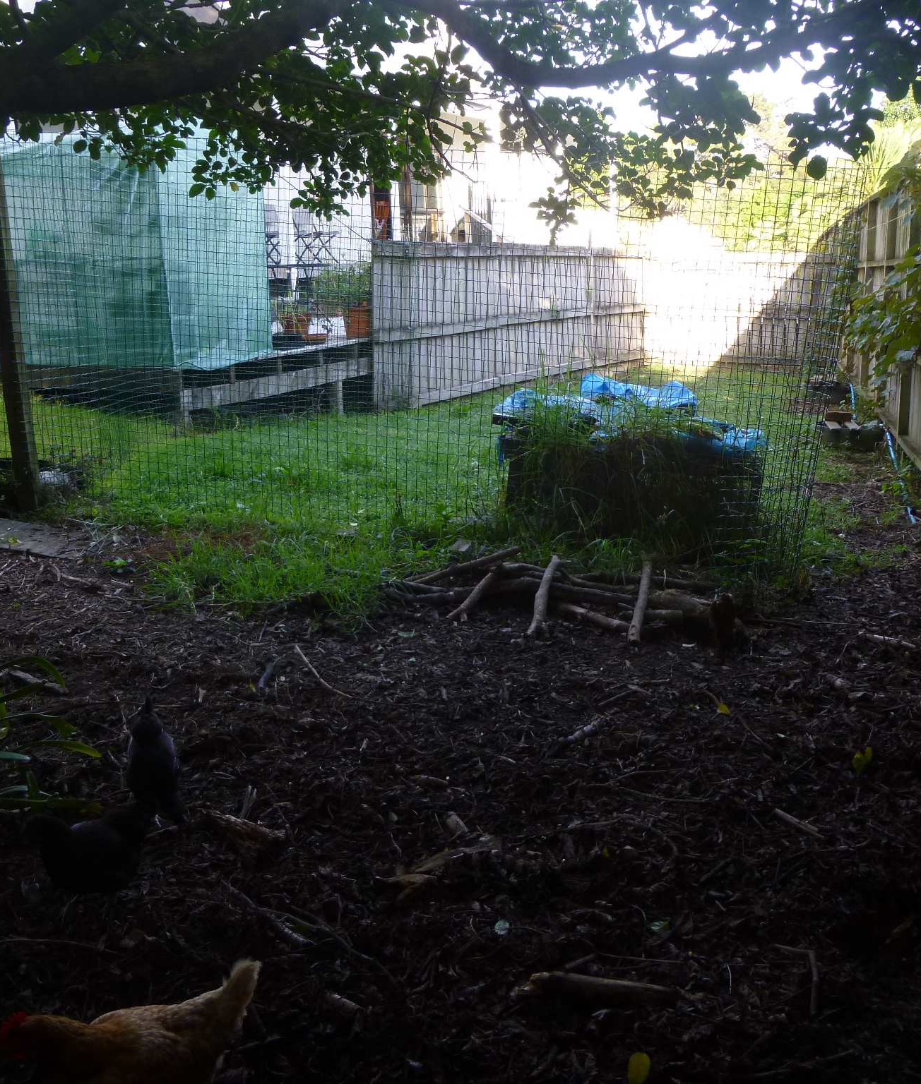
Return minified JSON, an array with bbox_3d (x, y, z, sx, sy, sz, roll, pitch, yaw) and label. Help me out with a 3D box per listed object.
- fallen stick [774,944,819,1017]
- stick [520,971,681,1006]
[{"bbox_3d":[0.581,0.760,1.813,0.084,0.022,0.189,2,14,16],"label":"fallen stick"},{"bbox_3d":[0.234,0.768,1.786,0.276,0.037,0.037,-1,14,5],"label":"stick"}]

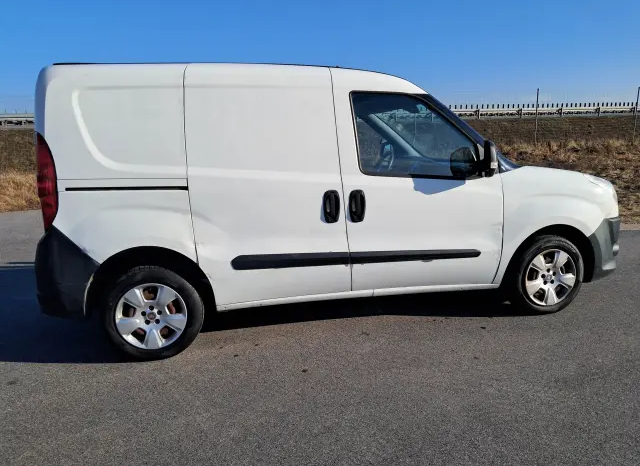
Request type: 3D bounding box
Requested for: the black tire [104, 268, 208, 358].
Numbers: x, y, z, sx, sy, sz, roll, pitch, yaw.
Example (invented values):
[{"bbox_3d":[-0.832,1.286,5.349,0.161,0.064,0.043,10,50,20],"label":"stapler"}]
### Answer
[{"bbox_3d":[-1.059,0.494,3.177,0.608,0.600,0.194,-4,11,-12],"label":"black tire"}]

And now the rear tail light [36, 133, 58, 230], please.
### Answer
[{"bbox_3d":[-1.579,-0.288,2.901,0.163,0.576,0.173,-4,11,-12],"label":"rear tail light"}]

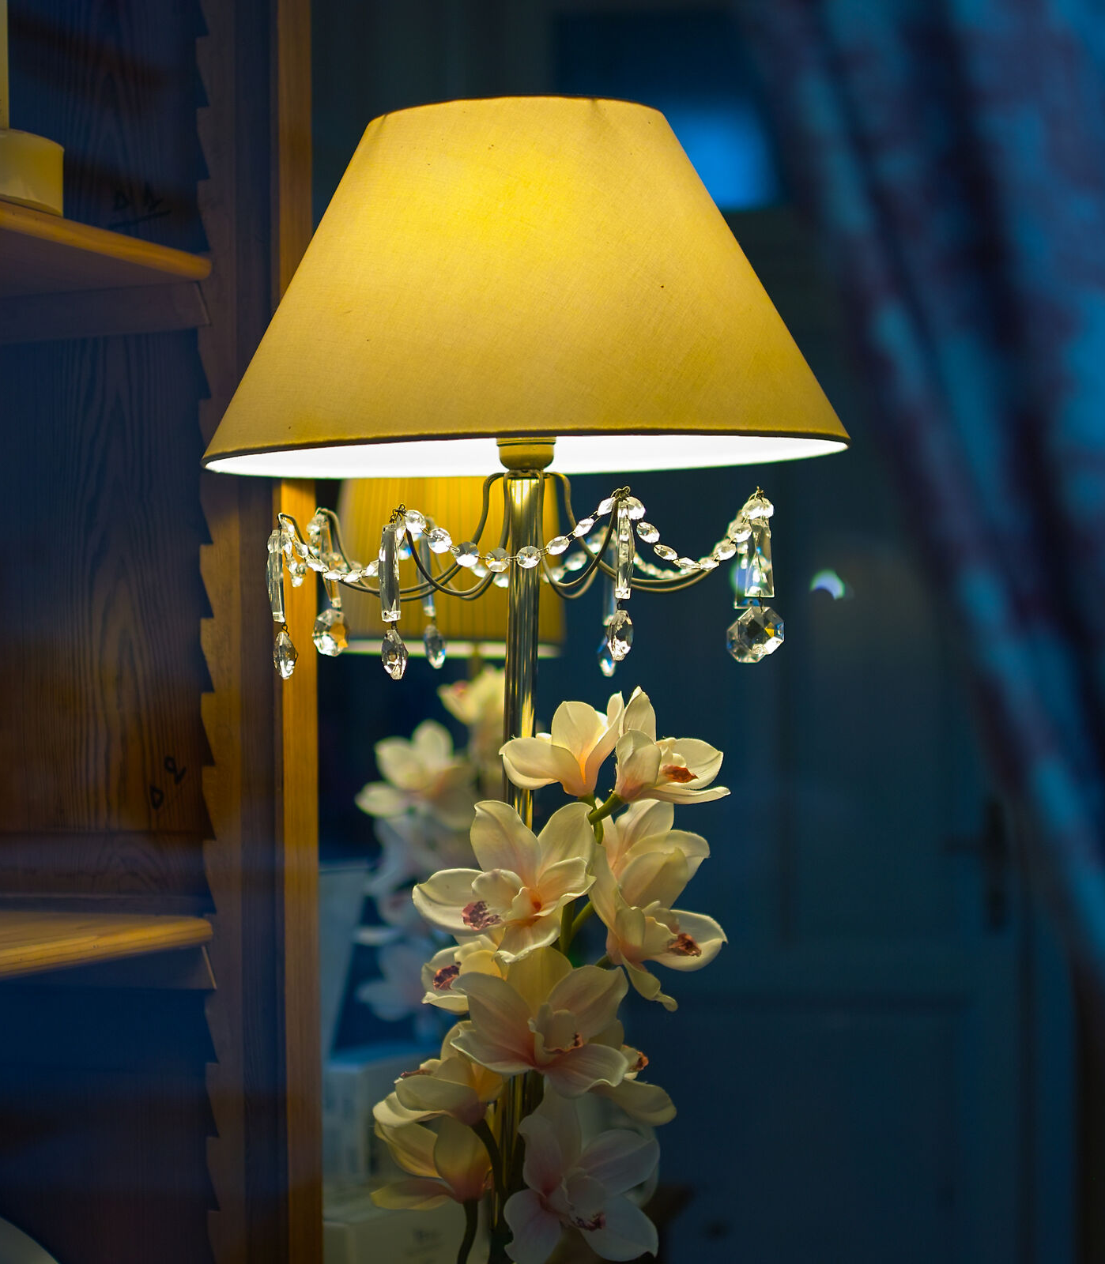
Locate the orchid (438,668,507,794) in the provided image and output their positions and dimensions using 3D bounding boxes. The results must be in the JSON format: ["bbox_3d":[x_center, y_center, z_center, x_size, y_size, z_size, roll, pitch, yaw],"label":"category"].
[{"bbox_3d":[-0.064,0.087,2.360,0.085,0.115,0.085,0,-1,17],"label":"orchid"}]

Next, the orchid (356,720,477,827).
[{"bbox_3d":[-0.116,0.126,2.350,0.110,0.098,0.085,0,-1,14],"label":"orchid"}]

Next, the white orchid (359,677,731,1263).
[{"bbox_3d":[-0.003,0.218,1.690,0.230,0.370,0.200,0,-1,0],"label":"white orchid"}]

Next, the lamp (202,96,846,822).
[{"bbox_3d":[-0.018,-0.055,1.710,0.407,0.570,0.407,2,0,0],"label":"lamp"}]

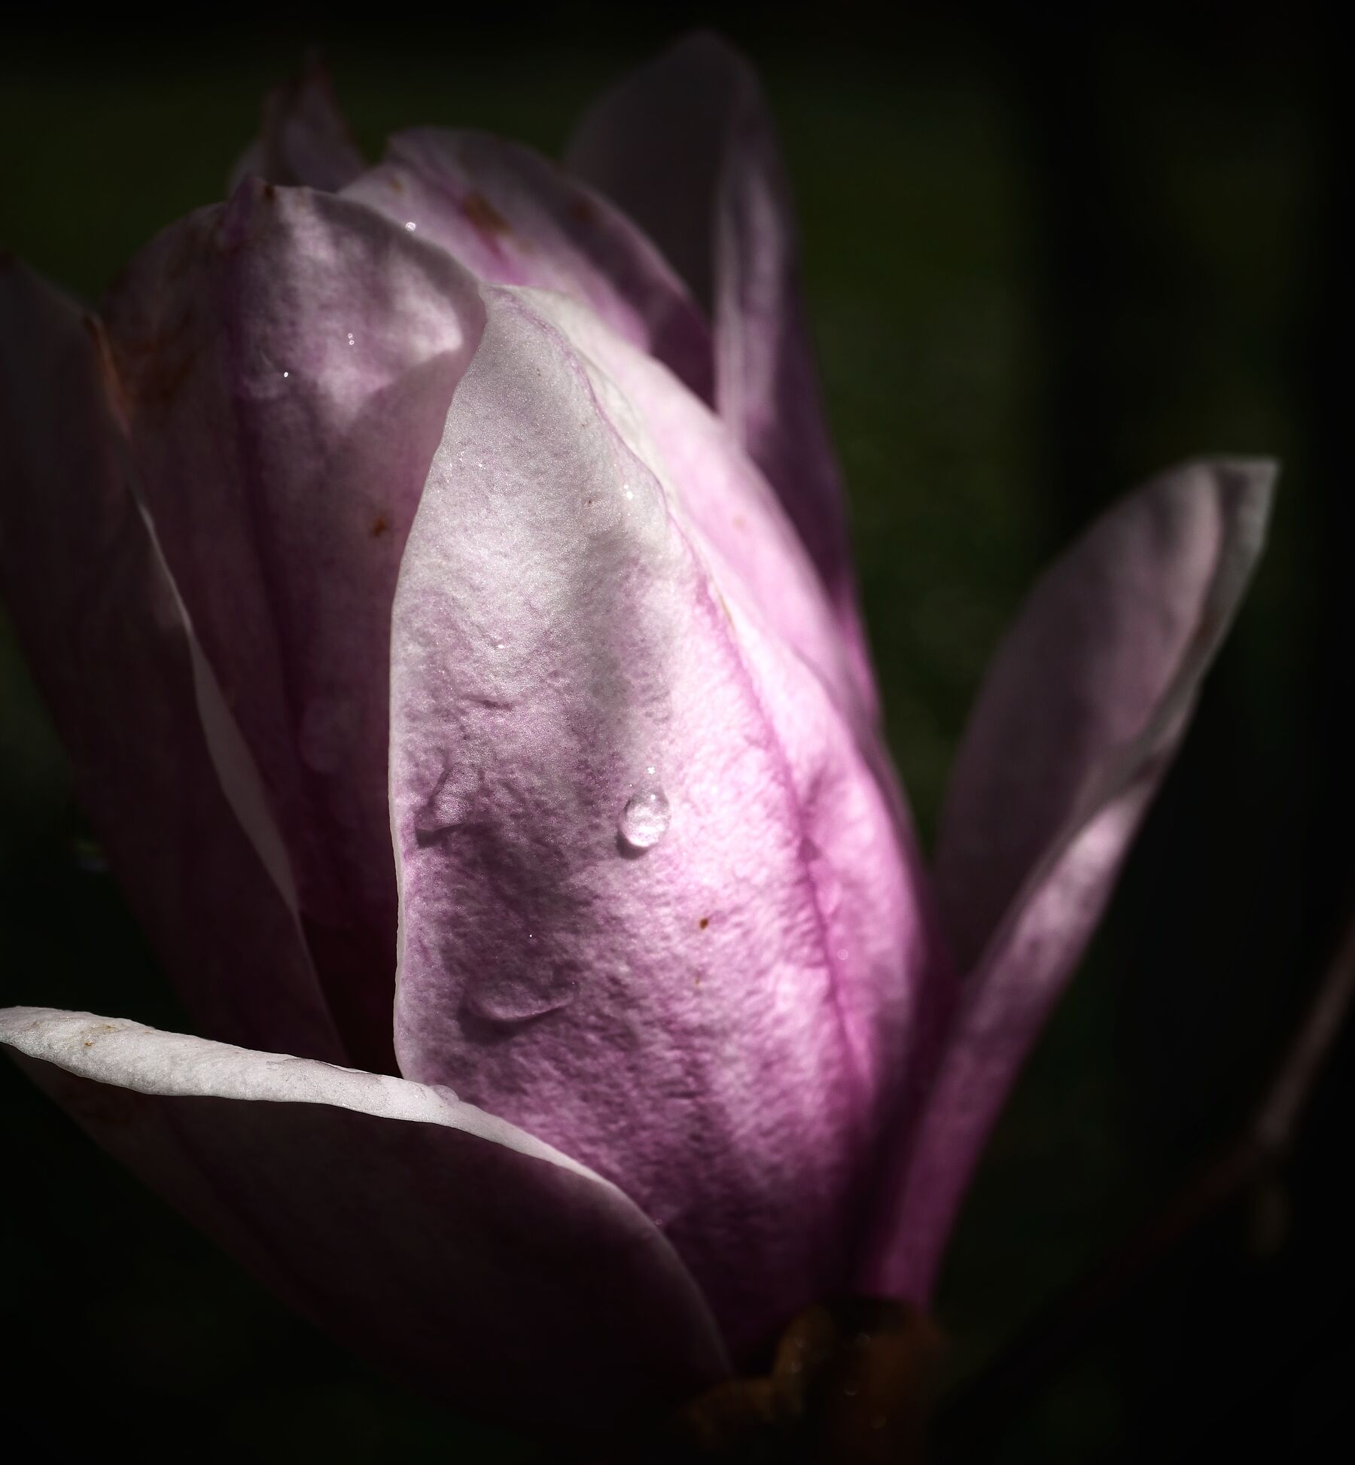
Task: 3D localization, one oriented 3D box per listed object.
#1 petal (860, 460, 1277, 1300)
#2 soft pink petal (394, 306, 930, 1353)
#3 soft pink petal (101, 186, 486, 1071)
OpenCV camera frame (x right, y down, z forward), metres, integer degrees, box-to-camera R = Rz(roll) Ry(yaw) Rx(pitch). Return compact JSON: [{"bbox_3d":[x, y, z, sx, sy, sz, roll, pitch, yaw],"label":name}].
[{"bbox_3d":[0.031,0.011,0.270,0.016,0.082,0.028,26,-7,-7],"label":"petal"},{"bbox_3d":[-0.003,0.007,0.250,0.039,0.086,0.022,-17,9,-14],"label":"soft pink petal"},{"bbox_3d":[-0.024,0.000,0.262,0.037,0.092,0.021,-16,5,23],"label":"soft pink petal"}]

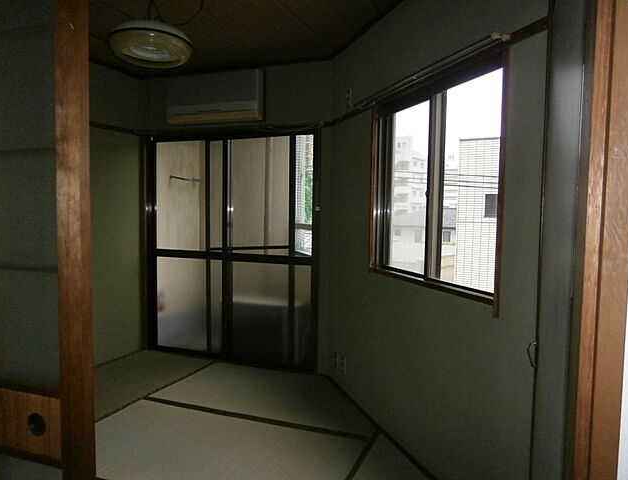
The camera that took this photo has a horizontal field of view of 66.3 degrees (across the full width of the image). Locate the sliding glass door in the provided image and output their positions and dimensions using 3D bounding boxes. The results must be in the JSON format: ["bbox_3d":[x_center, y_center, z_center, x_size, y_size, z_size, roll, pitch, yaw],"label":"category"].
[{"bbox_3d":[-0.690,0.062,3.871,1.560,1.815,0.100,2,4,21],"label":"sliding glass door"}]

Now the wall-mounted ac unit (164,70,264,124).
[{"bbox_3d":[-0.766,-1.101,3.721,0.785,0.375,0.170,2,4,21],"label":"wall-mounted ac unit"}]

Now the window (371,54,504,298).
[{"bbox_3d":[0.540,-0.261,2.293,0.110,0.930,1.100,0,3,-18],"label":"window"}]

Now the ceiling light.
[{"bbox_3d":[-0.832,-0.996,2.460,0.410,0.185,0.410,1,3,0],"label":"ceiling light"}]

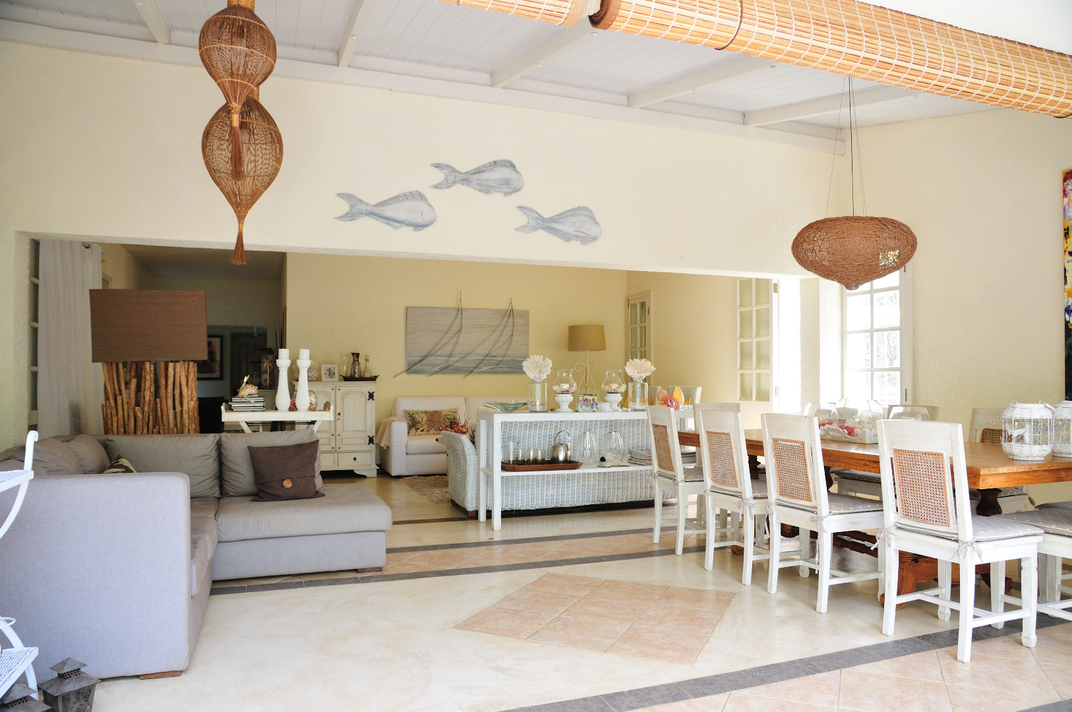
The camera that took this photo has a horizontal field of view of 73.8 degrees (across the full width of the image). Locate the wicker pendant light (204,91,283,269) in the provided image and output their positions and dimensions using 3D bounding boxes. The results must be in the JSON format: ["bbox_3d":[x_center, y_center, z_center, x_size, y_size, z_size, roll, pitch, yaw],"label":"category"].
[{"bbox_3d":[-1.442,-0.893,3.511,0.368,0.897,0.368,1,-2,-21],"label":"wicker pendant light"}]

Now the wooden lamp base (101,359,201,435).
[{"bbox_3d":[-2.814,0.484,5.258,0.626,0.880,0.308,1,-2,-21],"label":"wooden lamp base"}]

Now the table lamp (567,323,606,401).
[{"bbox_3d":[0.679,0.118,9.650,0.508,1.087,0.508,0,-2,0],"label":"table lamp"}]

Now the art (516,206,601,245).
[{"bbox_3d":[0.214,-1.150,6.199,0.798,0.327,0.046,1,-2,-21],"label":"art"}]

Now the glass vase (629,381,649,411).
[{"bbox_3d":[0.885,0.340,6.157,0.172,0.253,0.172,1,-2,-21],"label":"glass vase"}]

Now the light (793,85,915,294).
[{"bbox_3d":[1.984,-1.137,4.492,0.714,1.442,0.714,1,-2,-21],"label":"light"}]

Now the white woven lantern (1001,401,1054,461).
[{"bbox_3d":[2.204,0.335,3.212,0.198,0.260,0.194,1,-2,-20],"label":"white woven lantern"}]

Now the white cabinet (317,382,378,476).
[{"bbox_3d":[-2.406,0.877,8.532,0.983,1.123,0.450,1,-2,-20],"label":"white cabinet"}]

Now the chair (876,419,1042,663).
[{"bbox_3d":[1.858,0.767,3.170,0.496,0.969,0.439,1,-2,-27],"label":"chair"}]

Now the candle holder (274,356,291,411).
[{"bbox_3d":[-1.783,0.205,5.036,0.104,0.369,0.104,1,-2,-20],"label":"candle holder"}]

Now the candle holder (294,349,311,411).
[{"bbox_3d":[-1.913,0.199,5.855,0.131,0.515,0.131,1,-2,-21],"label":"candle holder"}]

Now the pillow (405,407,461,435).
[{"bbox_3d":[-1.376,0.873,9.421,0.660,0.380,0.140,1,-24,-20],"label":"pillow"}]

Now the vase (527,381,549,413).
[{"bbox_3d":[0.015,0.323,5.672,0.160,0.239,0.160,0,-2,0],"label":"vase"}]

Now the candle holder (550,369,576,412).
[{"bbox_3d":[0.229,0.281,5.910,0.215,0.346,0.215,0,-2,0],"label":"candle holder"}]

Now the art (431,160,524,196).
[{"bbox_3d":[-0.461,-1.474,5.802,0.776,0.296,0.025,1,-2,-20],"label":"art"}]

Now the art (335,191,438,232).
[{"bbox_3d":[-1.151,-1.145,5.533,0.778,0.312,0.025,1,-2,-20],"label":"art"}]

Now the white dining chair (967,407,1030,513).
[{"bbox_3d":[2.552,0.804,4.205,0.496,0.969,0.439,1,-2,-21],"label":"white dining chair"}]

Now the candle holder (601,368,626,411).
[{"bbox_3d":[0.647,0.284,5.907,0.201,0.346,0.201,0,-2,0],"label":"candle holder"}]

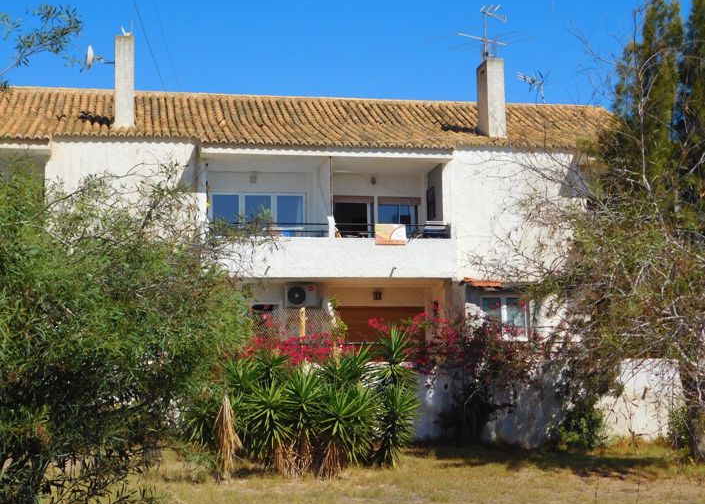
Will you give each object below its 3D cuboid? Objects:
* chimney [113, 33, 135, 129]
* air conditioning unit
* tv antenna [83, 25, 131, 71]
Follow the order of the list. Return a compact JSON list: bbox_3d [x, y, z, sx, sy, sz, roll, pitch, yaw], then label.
[{"bbox_3d":[-5.421,-3.955,28.576,0.445,2.220,0.800,0,-6,-12],"label":"chimney"},{"bbox_3d":[-1.170,1.036,28.364,0.780,0.560,0.300,0,-6,-12],"label":"air conditioning unit"},{"bbox_3d":[-5.843,-4.857,28.525,1.100,1.100,0.650,1,-6,-23],"label":"tv antenna"}]

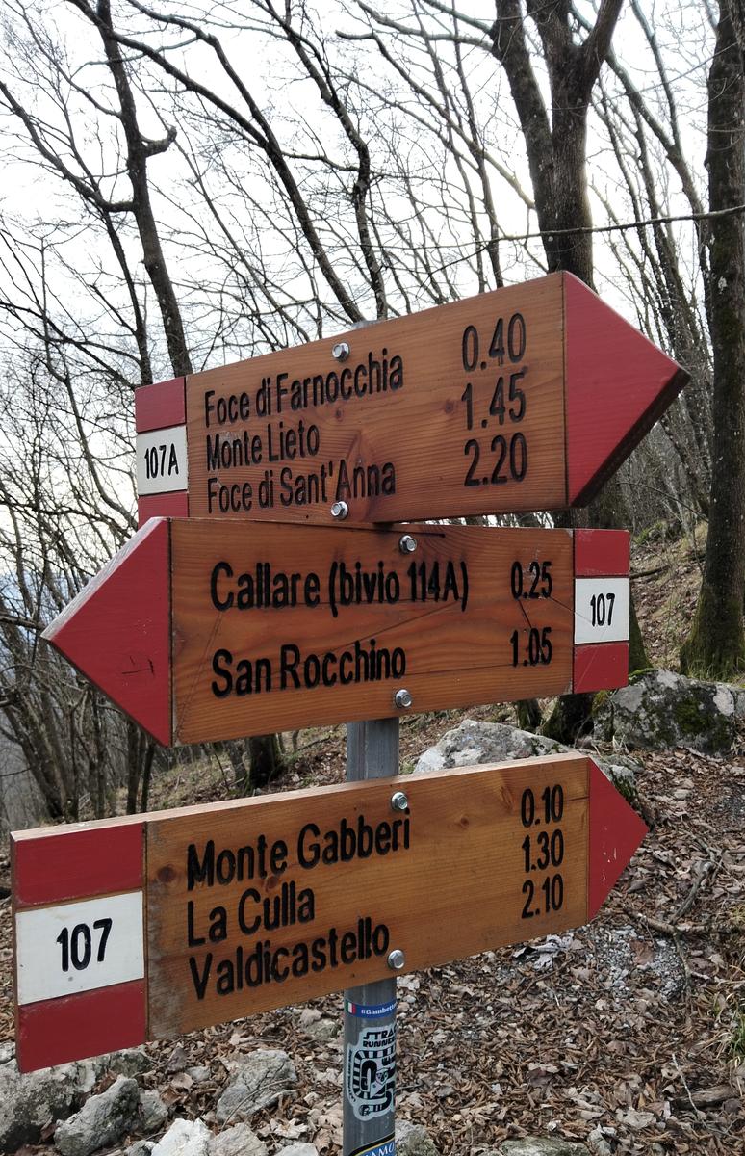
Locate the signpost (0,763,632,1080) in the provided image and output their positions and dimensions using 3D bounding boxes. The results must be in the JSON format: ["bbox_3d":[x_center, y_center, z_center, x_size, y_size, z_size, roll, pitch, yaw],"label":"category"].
[{"bbox_3d":[0.011,0.239,0.697,0.550,0.150,0.022,-1,1,-27],"label":"signpost"}]

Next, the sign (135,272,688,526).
[{"bbox_3d":[-0.020,-0.118,0.701,0.550,0.150,0.022,-1,0,41],"label":"sign"}]

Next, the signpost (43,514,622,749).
[{"bbox_3d":[0.022,0.034,0.697,0.550,0.150,0.022,-1,1,-36],"label":"signpost"}]

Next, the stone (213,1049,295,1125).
[{"bbox_3d":[-0.337,1.464,2.500,0.230,0.130,0.180,-1,1,-8],"label":"stone"}]

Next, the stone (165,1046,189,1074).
[{"bbox_3d":[-0.583,1.438,2.600,0.075,0.060,0.065,-1,1,-13],"label":"stone"}]

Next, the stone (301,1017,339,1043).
[{"bbox_3d":[-0.163,1.430,2.750,0.120,0.055,0.085,-1,1,-3],"label":"stone"}]

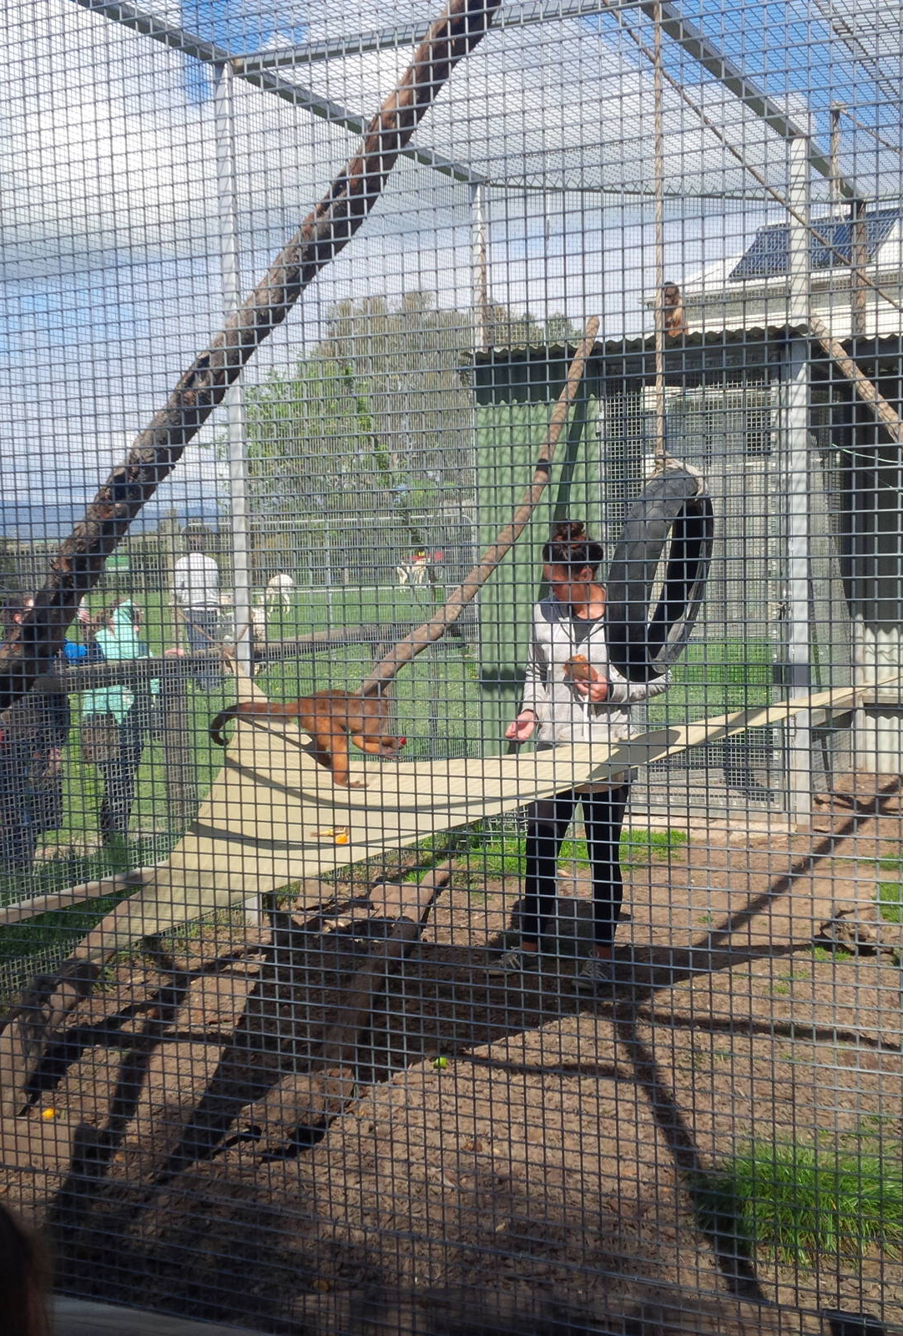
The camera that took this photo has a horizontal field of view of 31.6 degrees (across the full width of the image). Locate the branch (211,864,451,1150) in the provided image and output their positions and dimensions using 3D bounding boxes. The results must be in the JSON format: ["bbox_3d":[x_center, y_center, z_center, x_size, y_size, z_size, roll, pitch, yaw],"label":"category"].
[{"bbox_3d":[-0.243,1.010,5.816,0.320,0.220,3.294,-1,5,8],"label":"branch"}]

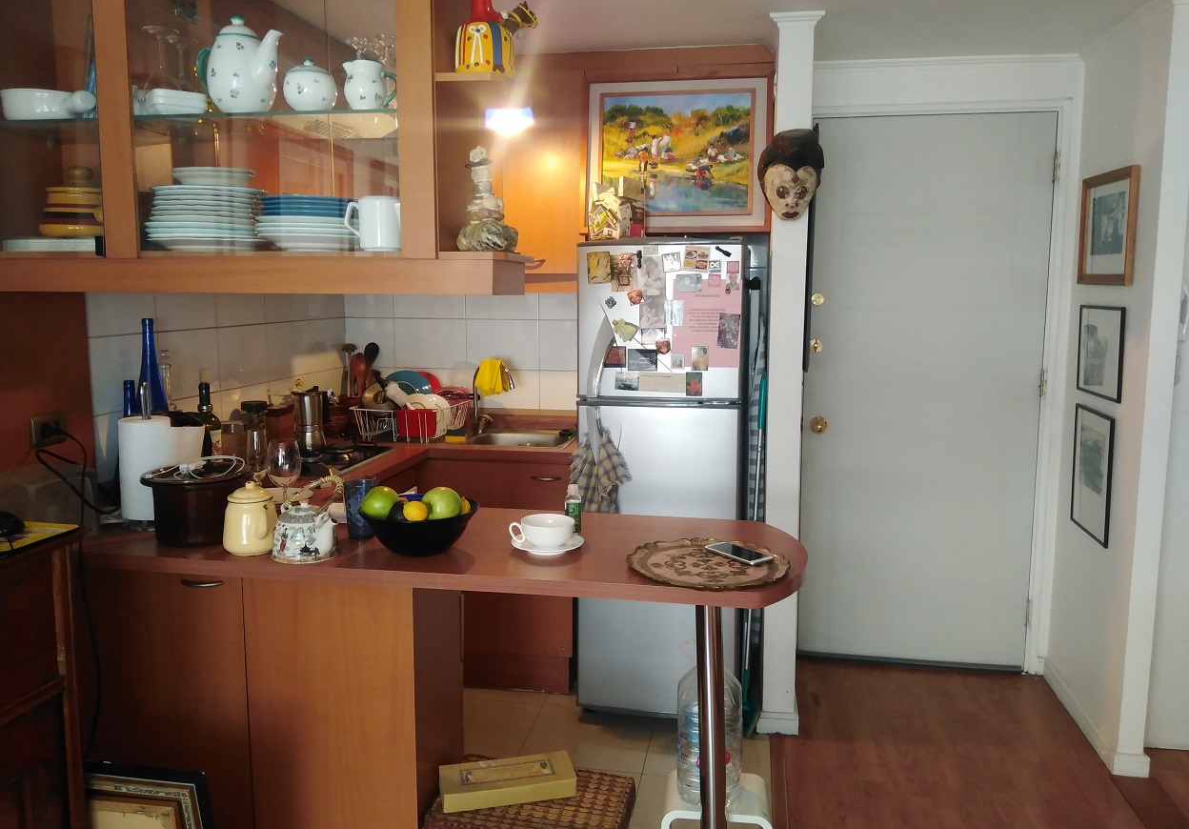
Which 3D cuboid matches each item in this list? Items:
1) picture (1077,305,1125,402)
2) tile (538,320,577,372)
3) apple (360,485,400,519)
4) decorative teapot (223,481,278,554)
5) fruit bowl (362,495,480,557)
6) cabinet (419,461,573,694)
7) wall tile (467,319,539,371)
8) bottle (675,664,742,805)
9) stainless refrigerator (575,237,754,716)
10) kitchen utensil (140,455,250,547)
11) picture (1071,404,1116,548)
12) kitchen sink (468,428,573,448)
[{"bbox_3d":[1.585,-0.198,2.806,0.022,0.281,0.379,1,7,11],"label":"picture"},{"bbox_3d":[-0.077,-0.270,3.513,0.290,0.200,0.010,1,8,11],"label":"tile"},{"bbox_3d":[-0.449,0.189,1.875,0.079,0.075,0.079,1,8,11],"label":"apple"},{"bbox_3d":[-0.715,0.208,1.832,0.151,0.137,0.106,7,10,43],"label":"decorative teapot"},{"bbox_3d":[-0.364,0.240,1.878,0.246,0.093,0.246,0,8,0],"label":"fruit bowl"},{"bbox_3d":[-0.275,0.539,3.390,0.505,0.843,0.576,1,7,11],"label":"cabinet"},{"bbox_3d":[-0.366,-0.279,3.569,0.302,0.200,0.010,1,8,11],"label":"wall tile"},{"bbox_3d":[0.276,0.750,2.147,0.159,0.353,0.159,1,7,11],"label":"bottle"},{"bbox_3d":[0.259,0.202,3.159,0.520,1.550,0.626,1,7,11],"label":"stainless refrigerator"},{"bbox_3d":[-0.877,0.191,1.977,0.222,0.165,0.222,1,8,11],"label":"kitchen utensil"},{"bbox_3d":[1.590,0.184,2.855,0.020,0.393,0.330,1,8,11],"label":"picture"},{"bbox_3d":[-0.257,0.157,3.288,0.385,0.150,0.365,1,8,11],"label":"kitchen sink"}]

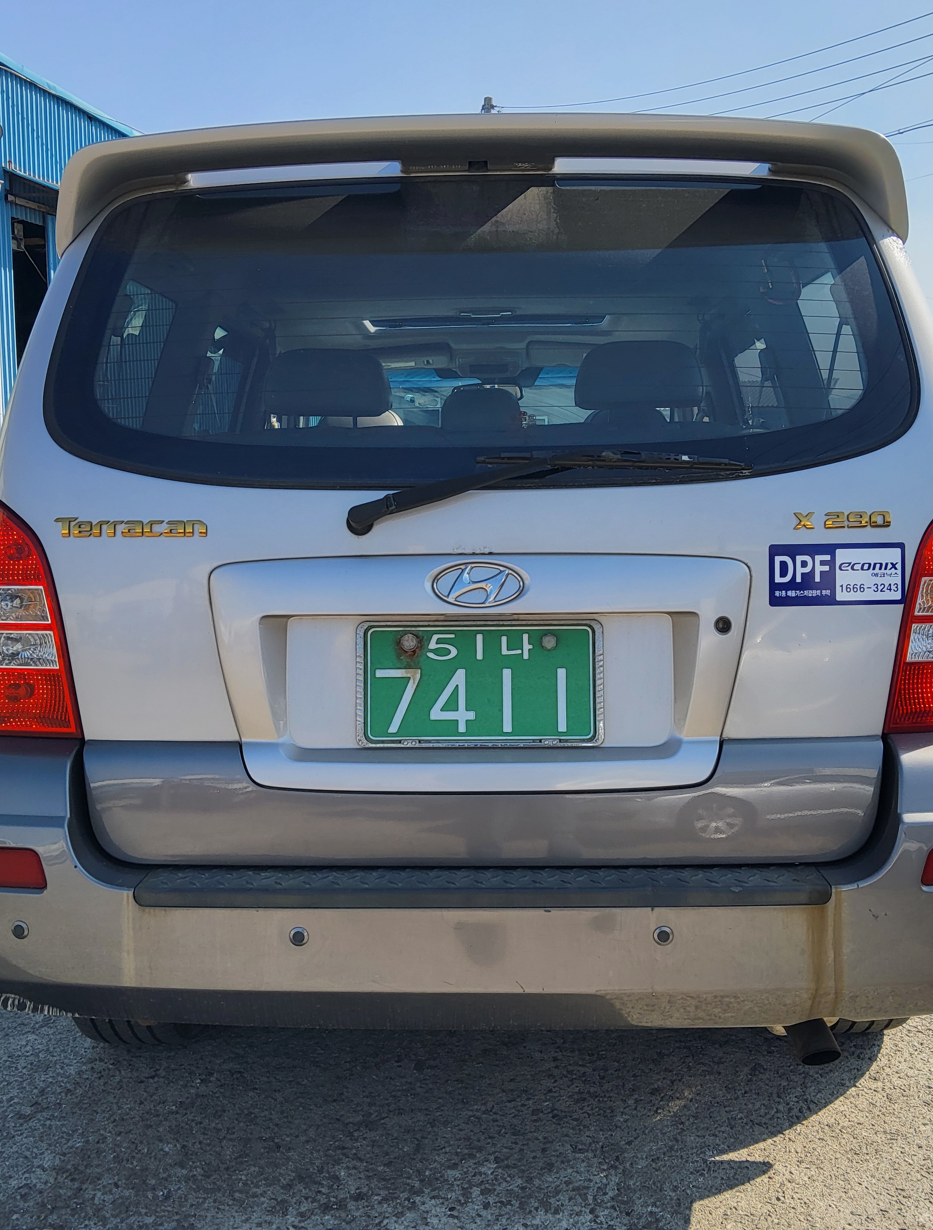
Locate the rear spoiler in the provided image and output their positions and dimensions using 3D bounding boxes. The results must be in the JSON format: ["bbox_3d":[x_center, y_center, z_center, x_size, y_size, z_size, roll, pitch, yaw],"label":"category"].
[{"bbox_3d":[0.016,-0.646,1.879,1.282,0.174,0.230,0,7,2],"label":"rear spoiler"}]

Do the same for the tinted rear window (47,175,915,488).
[{"bbox_3d":[0.014,-0.421,1.851,1.275,0.534,0.070,0,-19,2],"label":"tinted rear window"}]

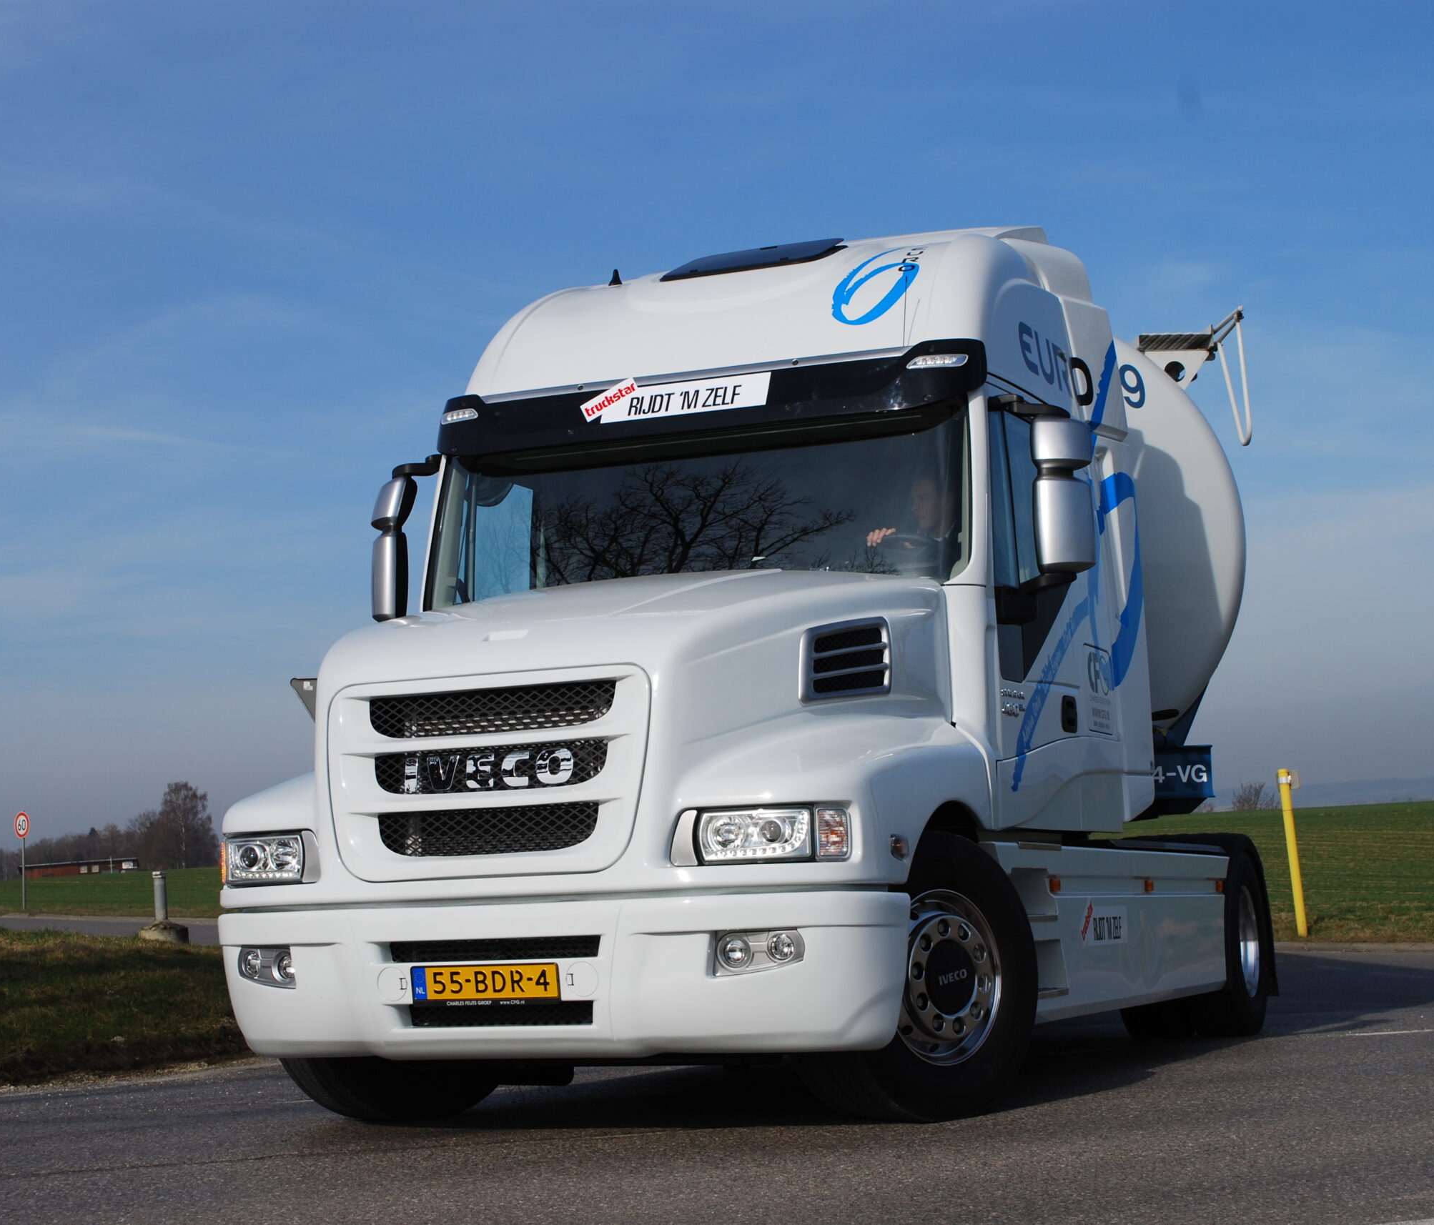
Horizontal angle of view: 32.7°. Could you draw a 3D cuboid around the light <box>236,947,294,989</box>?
[{"bbox_3d":[-1.499,1.192,8.191,0.265,0.138,0.100,-6,-8,30],"label":"light"}]

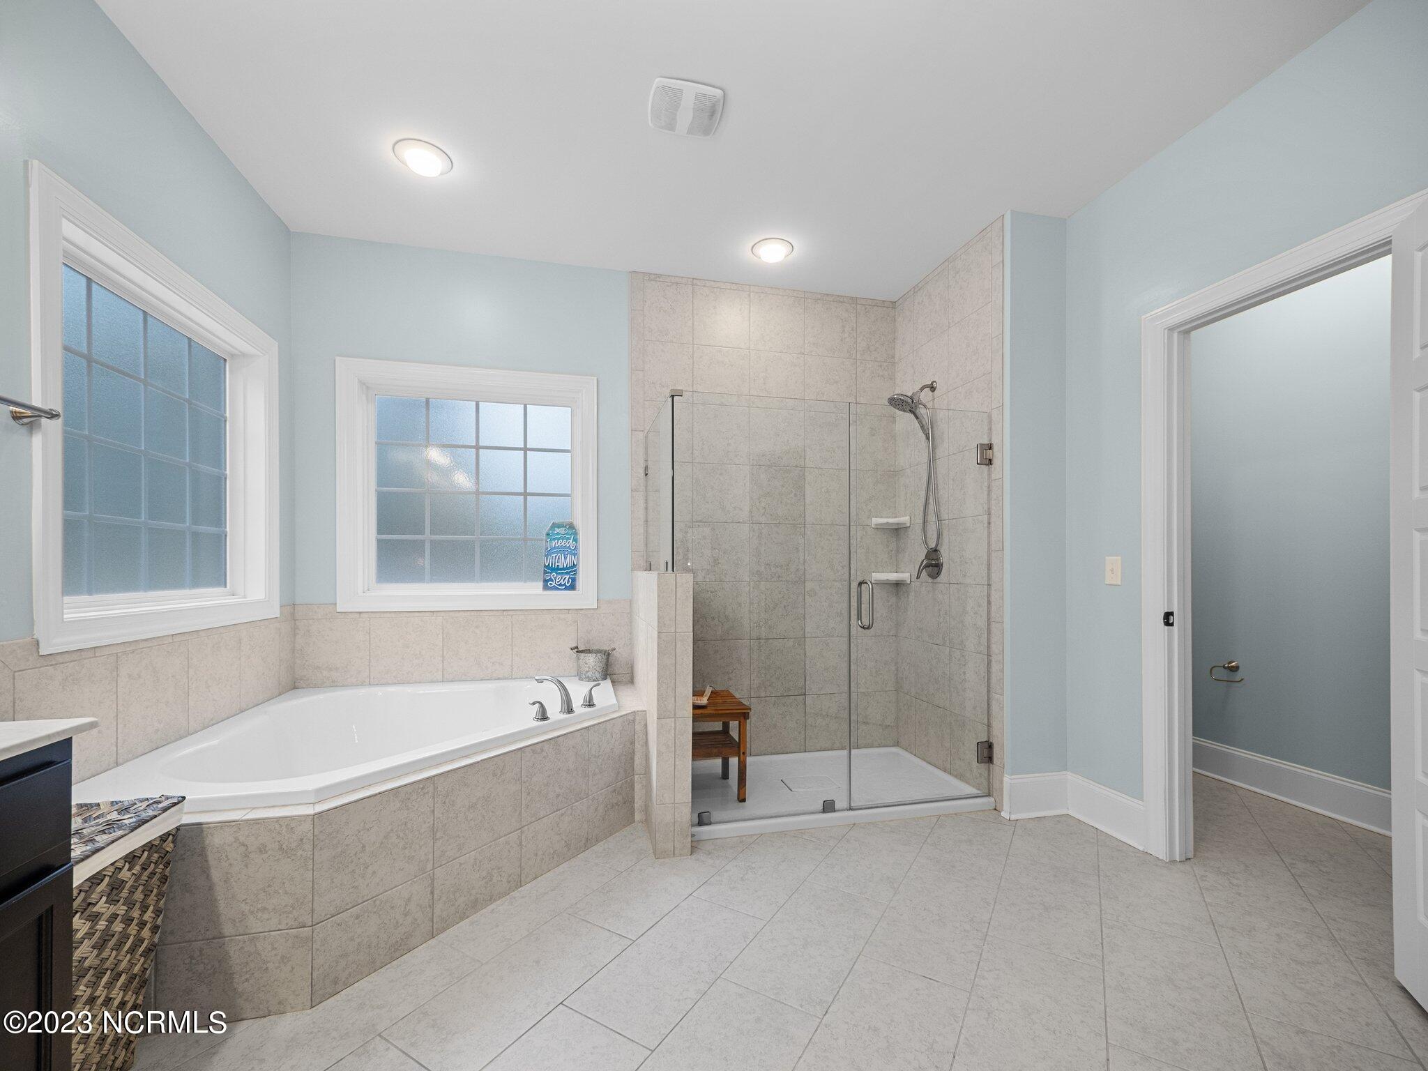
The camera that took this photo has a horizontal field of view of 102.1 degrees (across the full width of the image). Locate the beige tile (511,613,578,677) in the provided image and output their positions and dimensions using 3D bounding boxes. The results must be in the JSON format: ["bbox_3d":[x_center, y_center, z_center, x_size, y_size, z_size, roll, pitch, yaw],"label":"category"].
[{"bbox_3d":[-0.888,0.583,3.042,0.326,0.326,0.012,0,-1,-14],"label":"beige tile"}]

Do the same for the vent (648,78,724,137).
[{"bbox_3d":[-0.097,-1.486,2.021,0.247,0.030,0.232,0,-1,-13],"label":"vent"}]

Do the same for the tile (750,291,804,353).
[{"bbox_3d":[0.369,-1.221,3.331,0.326,0.326,0.012,0,-1,-14],"label":"tile"}]

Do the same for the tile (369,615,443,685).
[{"bbox_3d":[-1.550,0.578,2.913,0.328,0.331,0.010,0,0,-13],"label":"tile"}]

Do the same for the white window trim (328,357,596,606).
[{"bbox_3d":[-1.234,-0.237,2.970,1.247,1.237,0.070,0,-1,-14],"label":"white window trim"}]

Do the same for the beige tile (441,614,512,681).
[{"bbox_3d":[-1.222,0.583,2.991,0.338,0.338,0.010,0,0,-13],"label":"beige tile"}]

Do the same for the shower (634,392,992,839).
[{"bbox_3d":[0.464,0.339,2.934,1.523,1.807,0.829,0,-1,-14],"label":"shower"}]

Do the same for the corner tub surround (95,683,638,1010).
[{"bbox_3d":[-1.059,0.981,2.246,1.627,0.548,1.520,0,-1,-13],"label":"corner tub surround"}]

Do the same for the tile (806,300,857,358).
[{"bbox_3d":[0.690,-1.217,3.407,0.326,0.326,0.012,0,-1,-14],"label":"tile"}]

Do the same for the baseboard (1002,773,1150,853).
[{"bbox_3d":[1.528,1.185,2.481,0.320,0.200,0.400,0,-1,-14],"label":"baseboard"}]

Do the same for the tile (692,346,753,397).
[{"bbox_3d":[0.047,-0.902,3.287,0.330,0.330,0.010,0,0,-13],"label":"tile"}]

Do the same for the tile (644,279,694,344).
[{"bbox_3d":[-0.250,-1.239,3.215,0.268,0.326,0.010,0,0,-13],"label":"tile"}]

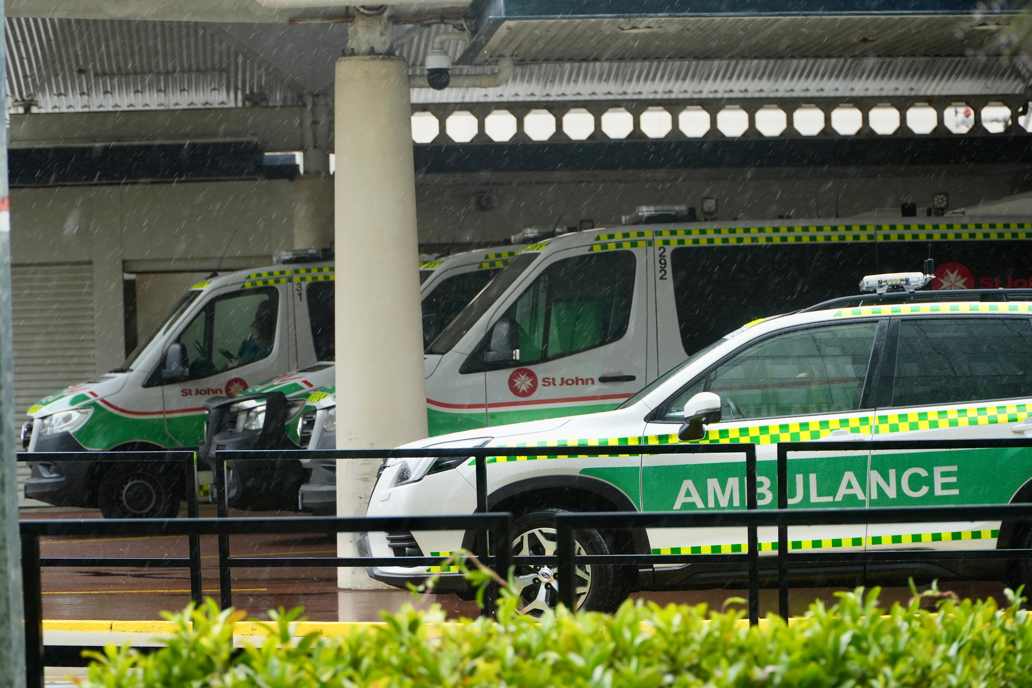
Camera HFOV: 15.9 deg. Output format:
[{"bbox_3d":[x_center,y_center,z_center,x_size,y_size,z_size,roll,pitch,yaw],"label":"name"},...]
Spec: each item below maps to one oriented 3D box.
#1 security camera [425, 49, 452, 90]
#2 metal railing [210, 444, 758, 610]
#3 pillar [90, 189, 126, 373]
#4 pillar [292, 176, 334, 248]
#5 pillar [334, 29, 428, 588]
[{"bbox_3d":[-0.486,-1.725,23.230,0.165,0.258,0.165,-1,0,0],"label":"security camera"},{"bbox_3d":[-0.144,0.975,16.940,2.520,1.000,0.050,-2,0,13],"label":"metal railing"},{"bbox_3d":[-4.114,0.065,37.481,0.308,3.259,0.330,-1,0,-12],"label":"pillar"},{"bbox_3d":[-1.899,-0.014,35.950,0.600,3.283,0.600,-1,0,0],"label":"pillar"},{"bbox_3d":[-0.849,-0.159,22.948,0.610,3.358,0.610,-1,0,0],"label":"pillar"}]

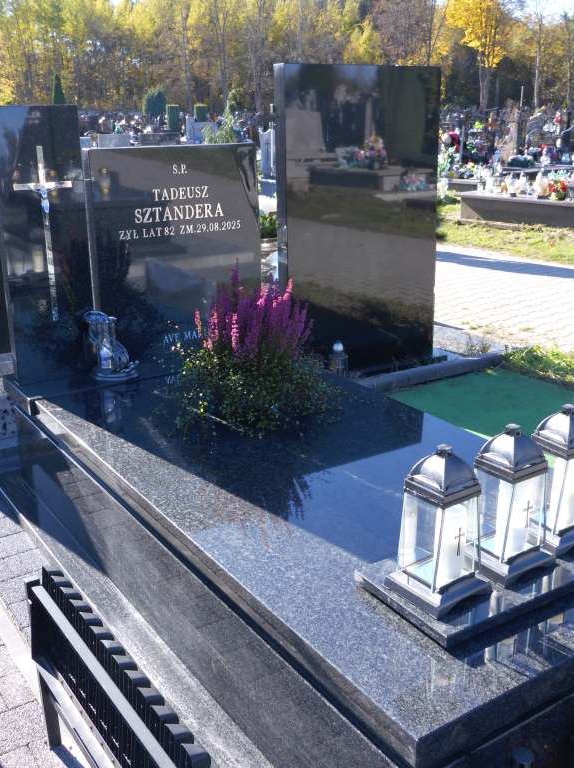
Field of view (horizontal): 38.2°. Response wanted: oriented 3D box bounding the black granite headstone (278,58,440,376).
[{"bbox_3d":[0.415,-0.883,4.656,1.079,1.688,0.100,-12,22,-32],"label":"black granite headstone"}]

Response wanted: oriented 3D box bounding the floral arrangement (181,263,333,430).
[{"bbox_3d":[-0.095,-0.130,2.660,0.410,0.410,0.390,-13,23,-34],"label":"floral arrangement"}]

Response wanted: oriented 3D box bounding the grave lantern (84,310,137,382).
[{"bbox_3d":[-0.675,-0.136,3.153,0.152,0.227,0.142,-12,22,-31],"label":"grave lantern"}]

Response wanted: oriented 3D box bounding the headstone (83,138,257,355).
[{"bbox_3d":[-0.422,-0.492,3.140,0.689,0.787,0.080,-12,22,-32],"label":"headstone"}]

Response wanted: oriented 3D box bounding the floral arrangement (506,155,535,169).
[{"bbox_3d":[4.313,-4.110,15.300,0.520,0.250,0.300,-12,22,-32],"label":"floral arrangement"}]

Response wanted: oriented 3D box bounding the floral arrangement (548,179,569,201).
[{"bbox_3d":[3.442,-2.466,10.500,0.280,0.280,0.270,-12,22,-32],"label":"floral arrangement"}]

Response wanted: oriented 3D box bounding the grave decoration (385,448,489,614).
[{"bbox_3d":[0.300,0.262,1.597,0.153,0.303,0.151,-12,22,-32],"label":"grave decoration"}]

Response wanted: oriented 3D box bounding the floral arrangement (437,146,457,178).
[{"bbox_3d":[2.635,-3.637,13.600,0.360,0.520,0.340,-12,22,-32],"label":"floral arrangement"}]

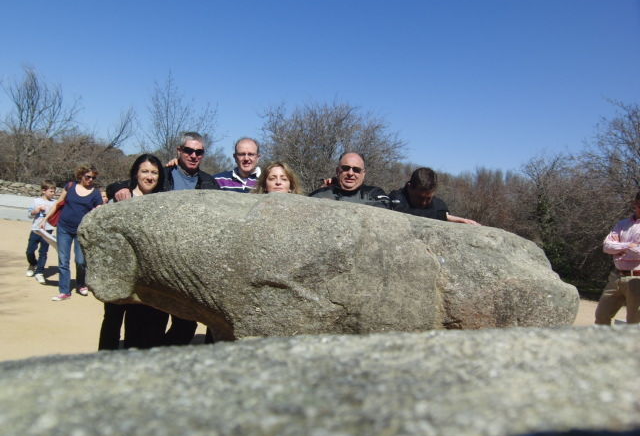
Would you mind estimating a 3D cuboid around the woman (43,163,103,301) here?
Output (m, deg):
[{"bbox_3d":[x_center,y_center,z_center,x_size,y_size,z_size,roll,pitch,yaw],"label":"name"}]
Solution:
[{"bbox_3d":[-2.938,0.169,6.526,0.660,1.574,0.450,4,2,-17],"label":"woman"}]

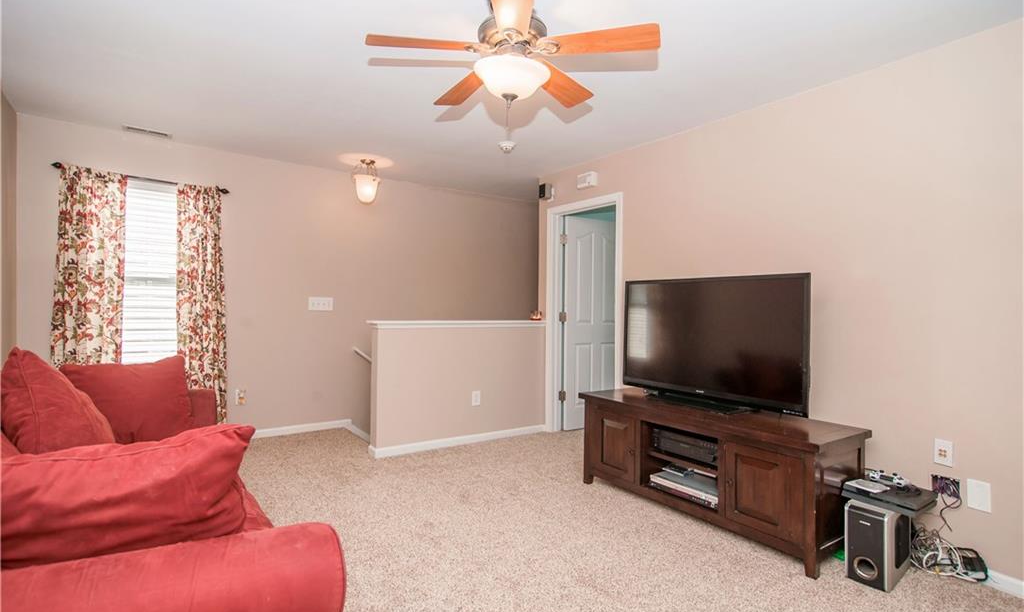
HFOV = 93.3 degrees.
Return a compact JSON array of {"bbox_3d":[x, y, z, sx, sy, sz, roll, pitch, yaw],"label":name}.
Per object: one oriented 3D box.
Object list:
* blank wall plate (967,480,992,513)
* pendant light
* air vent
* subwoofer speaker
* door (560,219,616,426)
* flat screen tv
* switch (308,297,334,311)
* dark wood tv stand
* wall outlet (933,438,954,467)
[{"bbox_3d":[2.060,0.838,2.128,0.008,0.122,0.077,1,0,-35],"label":"blank wall plate"},{"bbox_3d":[-1.263,-1.079,4.205,0.250,0.395,0.250,1,0,-35],"label":"pendant light"},{"bbox_3d":[-2.722,-1.295,3.613,0.305,0.012,0.155,1,0,-35],"label":"air vent"},{"bbox_3d":[1.671,1.039,2.191,0.310,0.343,0.160,1,0,-35],"label":"subwoofer speaker"},{"bbox_3d":[0.831,0.174,4.775,0.760,2.030,0.037,1,0,-30],"label":"door"},{"bbox_3d":[1.192,0.218,3.005,0.250,0.785,1.243,1,0,-35],"label":"flat screen tv"},{"bbox_3d":[-1.760,-0.017,4.456,0.210,0.116,0.015,1,0,-35],"label":"switch"},{"bbox_3d":[1.121,0.906,2.850,0.555,0.592,1.490,1,0,-35],"label":"dark wood tv stand"},{"bbox_3d":[1.991,0.678,2.228,0.009,0.114,0.067,1,0,-35],"label":"wall outlet"}]

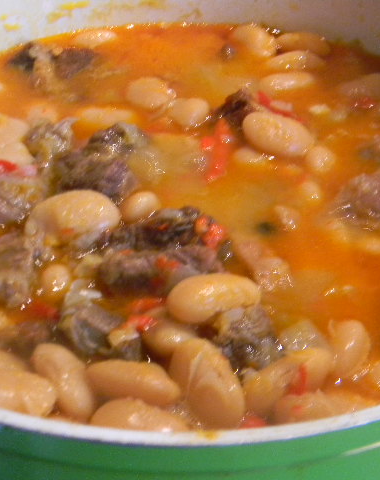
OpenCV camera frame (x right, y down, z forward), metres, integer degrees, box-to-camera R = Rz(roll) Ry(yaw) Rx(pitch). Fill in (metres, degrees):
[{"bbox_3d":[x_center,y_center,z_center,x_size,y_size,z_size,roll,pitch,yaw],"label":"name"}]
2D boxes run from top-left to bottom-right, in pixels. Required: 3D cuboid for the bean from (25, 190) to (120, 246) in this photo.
[{"bbox_3d":[-0.034,-0.006,0.295,0.028,0.013,0.016,-17,42,-20],"label":"bean"}]

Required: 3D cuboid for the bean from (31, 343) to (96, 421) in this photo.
[{"bbox_3d":[-0.030,0.034,0.249,0.011,0.010,0.024,-23,60,-26],"label":"bean"}]

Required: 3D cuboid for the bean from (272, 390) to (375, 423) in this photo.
[{"bbox_3d":[0.033,0.042,0.252,0.025,0.010,0.013,-5,39,-6],"label":"bean"}]

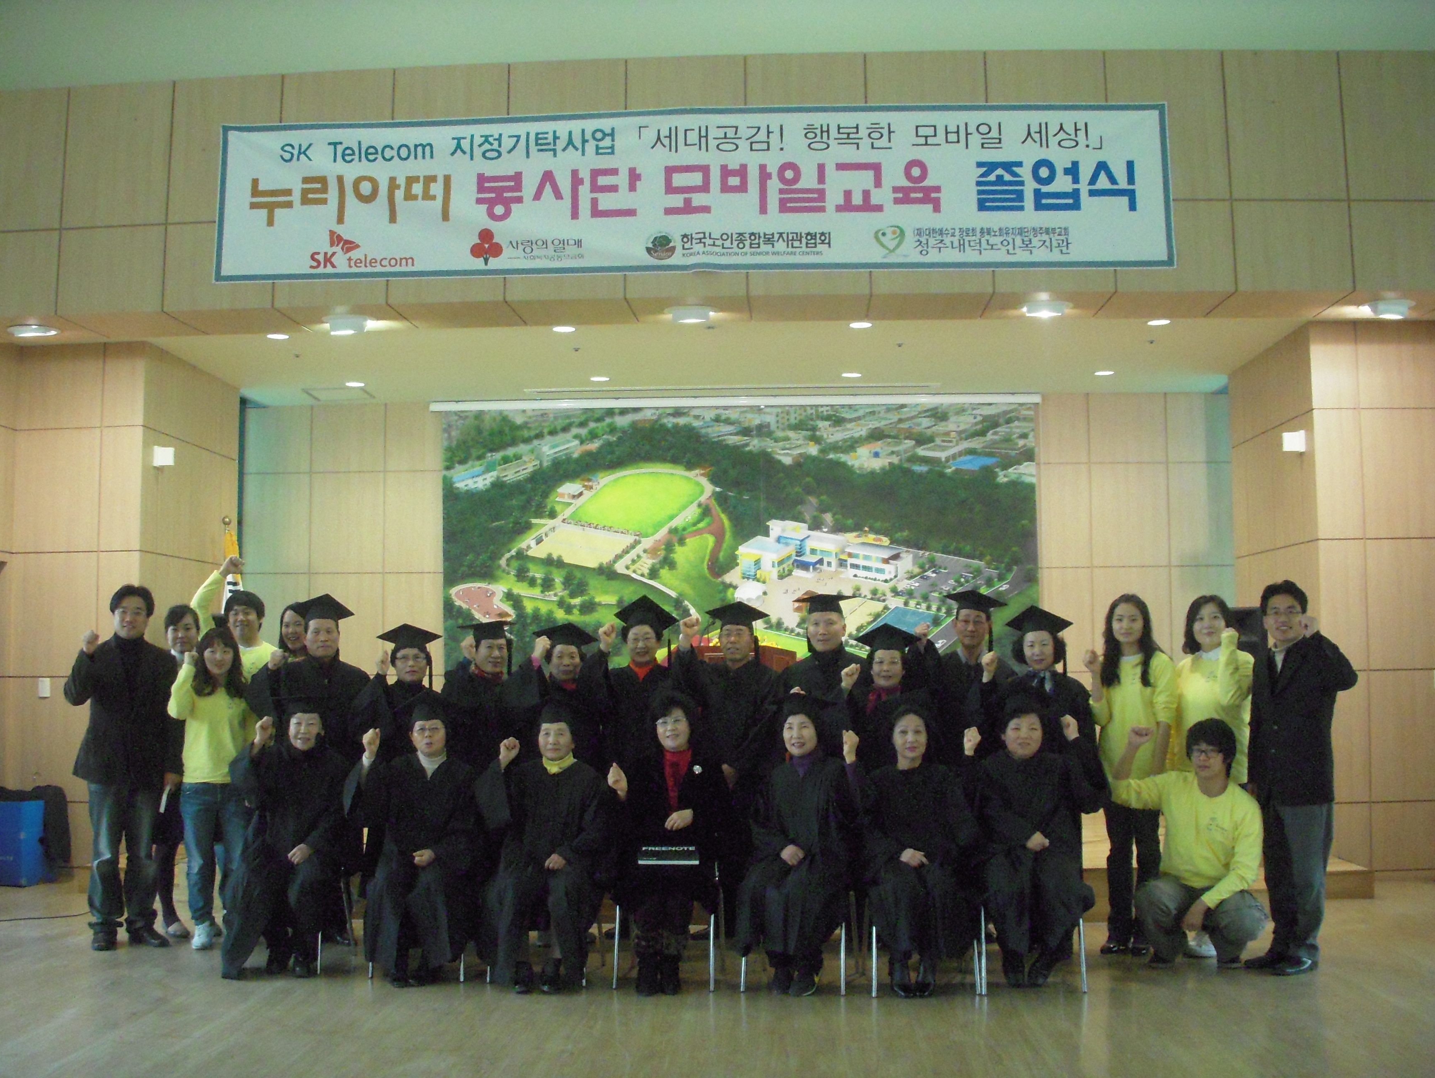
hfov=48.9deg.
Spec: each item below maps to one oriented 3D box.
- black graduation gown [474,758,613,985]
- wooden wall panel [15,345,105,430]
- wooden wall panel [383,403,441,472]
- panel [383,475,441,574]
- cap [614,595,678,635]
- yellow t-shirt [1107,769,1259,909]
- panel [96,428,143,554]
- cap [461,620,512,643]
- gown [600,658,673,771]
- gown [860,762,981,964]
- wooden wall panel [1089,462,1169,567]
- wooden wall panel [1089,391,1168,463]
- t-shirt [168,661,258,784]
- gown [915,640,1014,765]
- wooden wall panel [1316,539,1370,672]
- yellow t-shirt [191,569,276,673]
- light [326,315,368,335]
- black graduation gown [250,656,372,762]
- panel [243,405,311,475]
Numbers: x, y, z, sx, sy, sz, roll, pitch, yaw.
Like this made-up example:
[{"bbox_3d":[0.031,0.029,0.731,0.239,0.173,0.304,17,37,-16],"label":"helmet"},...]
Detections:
[{"bbox_3d":[-0.741,1.418,6.787,0.580,0.950,0.560,-1,-4,3],"label":"black graduation gown"},{"bbox_3d":[-4.115,-0.958,9.893,0.600,0.550,0.040,-1,-4,3],"label":"wooden wall panel"},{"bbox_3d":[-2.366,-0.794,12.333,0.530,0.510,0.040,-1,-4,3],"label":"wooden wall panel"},{"bbox_3d":[-2.402,-0.128,12.384,0.520,0.805,0.040,-1,-4,3],"label":"panel"},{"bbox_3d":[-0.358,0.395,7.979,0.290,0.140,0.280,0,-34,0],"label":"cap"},{"bbox_3d":[2.077,1.328,6.974,0.660,0.600,0.380,-1,-4,9],"label":"yellow t-shirt"},{"bbox_3d":[-3.702,-0.313,9.779,0.280,0.790,0.040,-1,-4,3],"label":"panel"},{"bbox_3d":[-1.141,0.465,7.821,0.290,0.130,0.280,2,-11,-8],"label":"cap"},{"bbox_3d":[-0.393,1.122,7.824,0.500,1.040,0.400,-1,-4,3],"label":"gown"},{"bbox_3d":[0.848,1.341,6.598,0.520,0.790,0.530,-1,-4,3],"label":"gown"},{"bbox_3d":[3.331,-0.193,12.739,0.645,0.850,0.030,-1,-4,3],"label":"wooden wall panel"},{"bbox_3d":[3.144,-0.849,12.104,0.605,0.550,0.040,-1,-4,3],"label":"wooden wall panel"},{"bbox_3d":[-2.434,0.894,7.634,0.430,0.580,0.270,1,-4,-12],"label":"t-shirt"},{"bbox_3d":[1.242,1.071,7.879,0.550,1.130,0.400,-1,-4,3],"label":"gown"},{"bbox_3d":[3.675,0.389,9.262,0.300,0.800,0.040,-1,-4,3],"label":"wooden wall panel"},{"bbox_3d":[-2.410,0.619,7.936,0.490,0.940,0.340,0,-4,-5],"label":"yellow t-shirt"},{"bbox_3d":[-2.083,-1.197,8.872,0.250,0.080,0.250,-1,-4,3],"label":"light"},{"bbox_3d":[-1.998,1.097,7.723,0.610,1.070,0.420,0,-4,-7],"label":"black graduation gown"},{"bbox_3d":[-3.689,-0.828,13.217,0.610,0.570,0.030,-1,-4,3],"label":"panel"}]

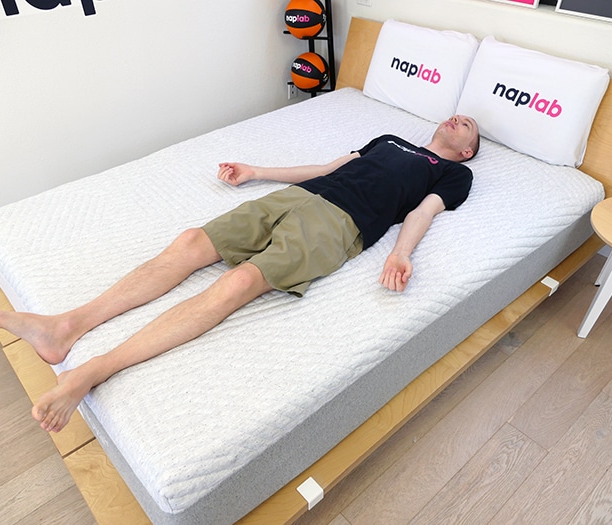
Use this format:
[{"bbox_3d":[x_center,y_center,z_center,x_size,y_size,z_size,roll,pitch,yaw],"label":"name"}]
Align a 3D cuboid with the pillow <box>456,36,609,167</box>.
[{"bbox_3d":[0.999,-0.711,2.155,0.140,0.415,0.575,-15,38,-41],"label":"pillow"}]

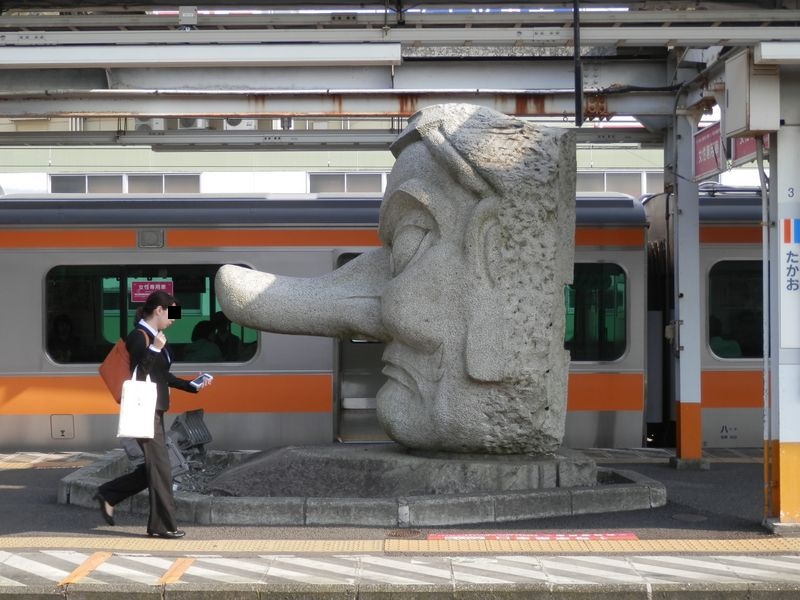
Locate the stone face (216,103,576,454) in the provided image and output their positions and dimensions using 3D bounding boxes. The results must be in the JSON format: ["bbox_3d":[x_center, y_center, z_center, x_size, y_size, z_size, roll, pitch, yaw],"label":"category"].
[{"bbox_3d":[-0.050,-0.160,9.500,2.680,2.600,1.400,0,0,2],"label":"stone face"}]

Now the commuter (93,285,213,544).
[{"bbox_3d":[-1.530,0.710,7.750,0.720,1.520,0.500,0,0,1],"label":"commuter"}]

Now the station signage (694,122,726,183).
[{"bbox_3d":[2.455,-1.170,9.930,0.060,0.400,1.170,0,0,1],"label":"station signage"}]

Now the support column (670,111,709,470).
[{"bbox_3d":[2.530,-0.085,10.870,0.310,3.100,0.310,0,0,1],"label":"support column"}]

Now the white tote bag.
[{"bbox_3d":[-1.585,0.630,7.560,0.240,0.430,0.090,3,0,0],"label":"white tote bag"}]

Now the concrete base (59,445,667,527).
[{"bbox_3d":[-0.260,1.300,9.450,4.360,0.320,2.800,0,0,1],"label":"concrete base"}]

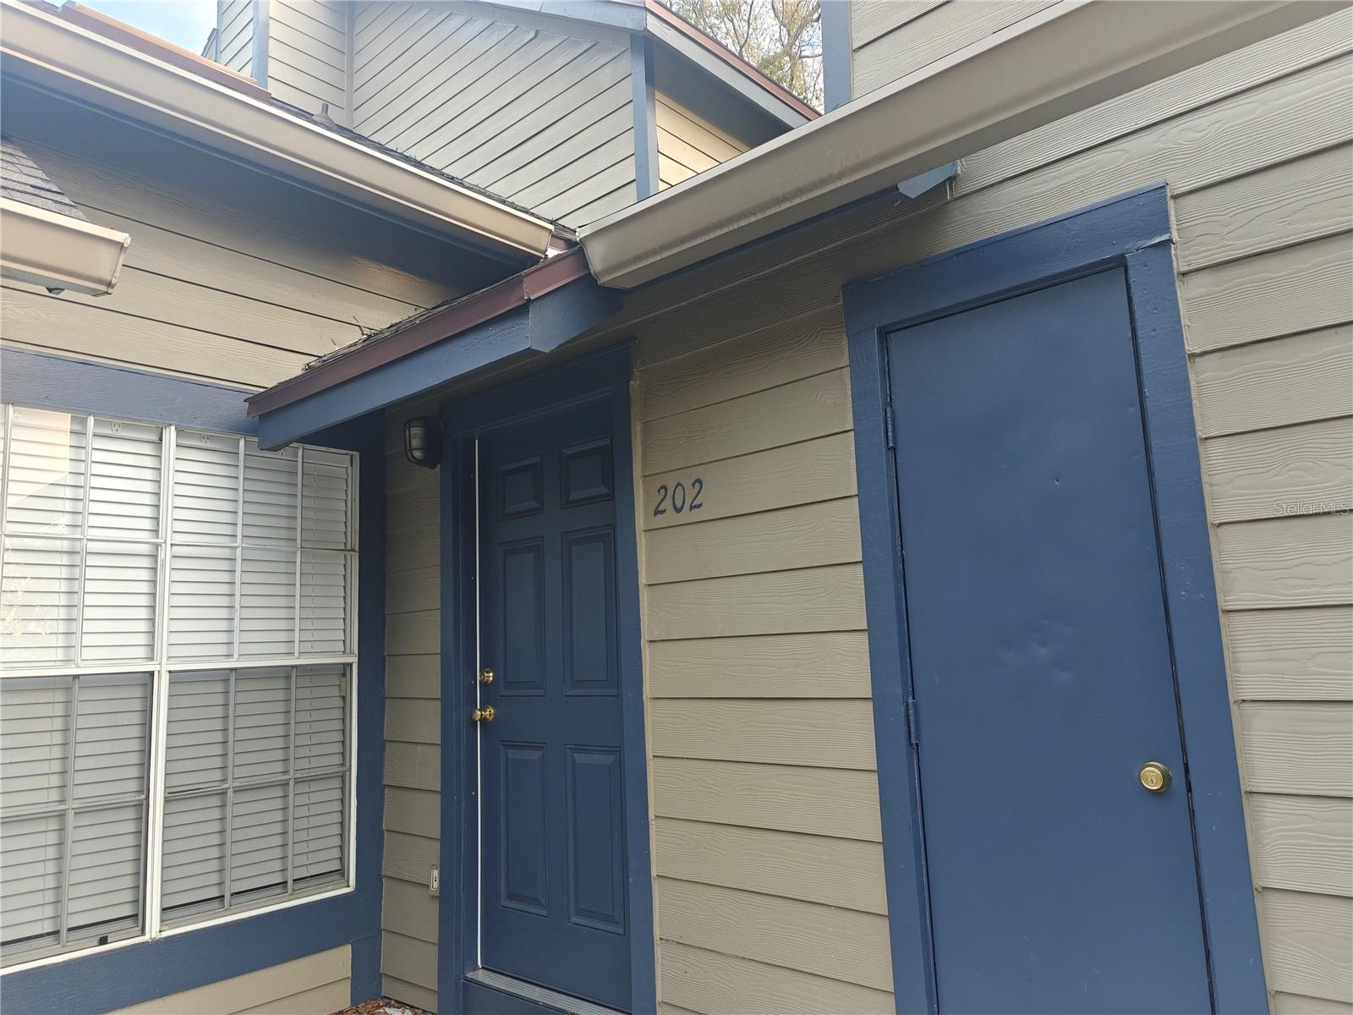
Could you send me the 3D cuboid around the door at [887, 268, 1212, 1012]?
[{"bbox_3d":[0.845,0.499,2.084,0.600,2.030,0.050,-10,-11,41],"label":"door"}]

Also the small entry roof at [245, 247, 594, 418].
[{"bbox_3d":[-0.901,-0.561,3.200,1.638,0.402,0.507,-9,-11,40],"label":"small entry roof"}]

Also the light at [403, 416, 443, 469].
[{"bbox_3d":[-1.045,-0.264,3.704,0.115,0.205,0.120,-10,-11,41],"label":"light"}]

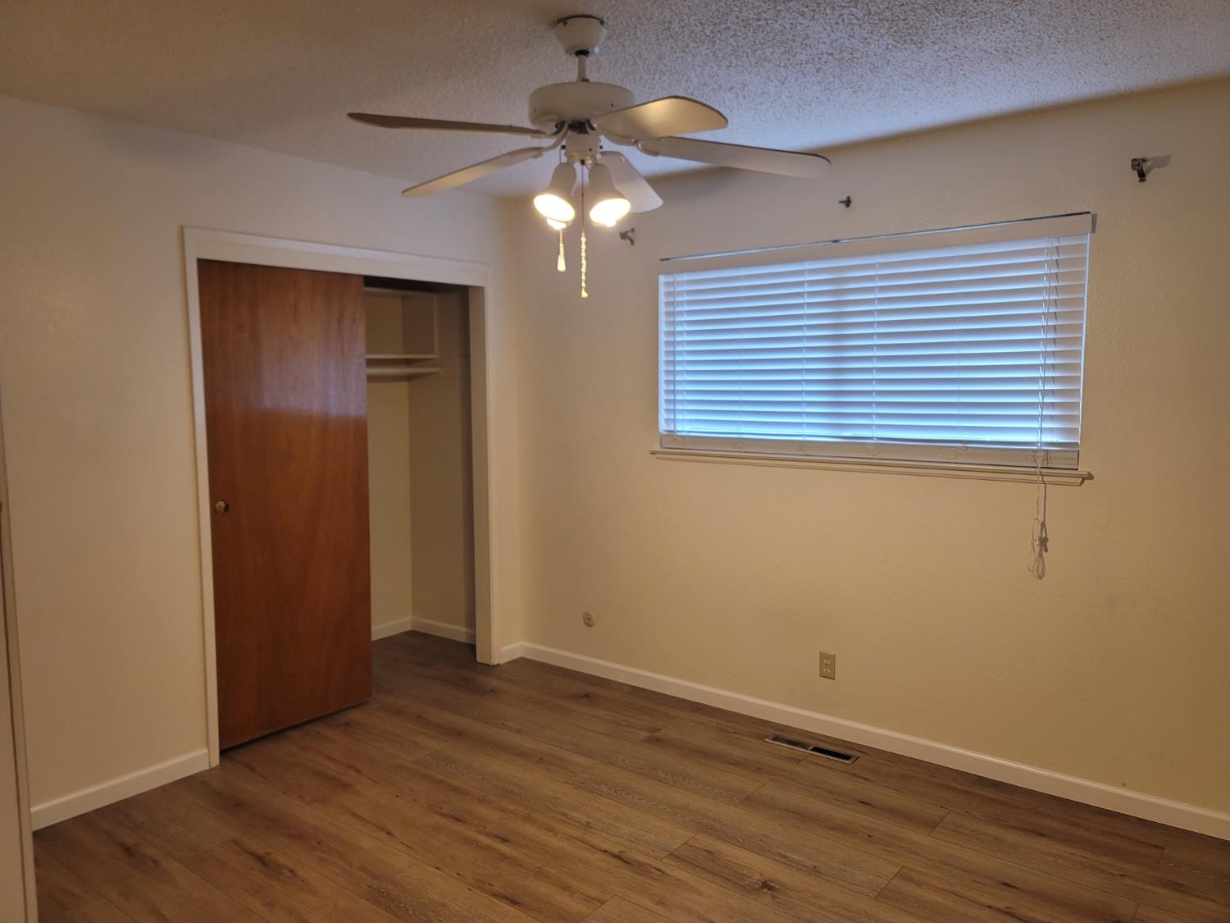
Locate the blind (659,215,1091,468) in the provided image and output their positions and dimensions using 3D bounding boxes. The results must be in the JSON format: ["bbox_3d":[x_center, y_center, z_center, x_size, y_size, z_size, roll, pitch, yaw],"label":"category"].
[{"bbox_3d":[0.931,-0.456,3.638,1.788,0.877,0.065,4,7,38],"label":"blind"}]

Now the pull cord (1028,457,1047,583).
[{"bbox_3d":[1.517,0.198,3.198,0.055,0.456,0.030,4,7,38],"label":"pull cord"}]

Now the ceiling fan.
[{"bbox_3d":[-0.119,-0.885,2.351,1.260,0.540,1.270,4,7,38],"label":"ceiling fan"}]

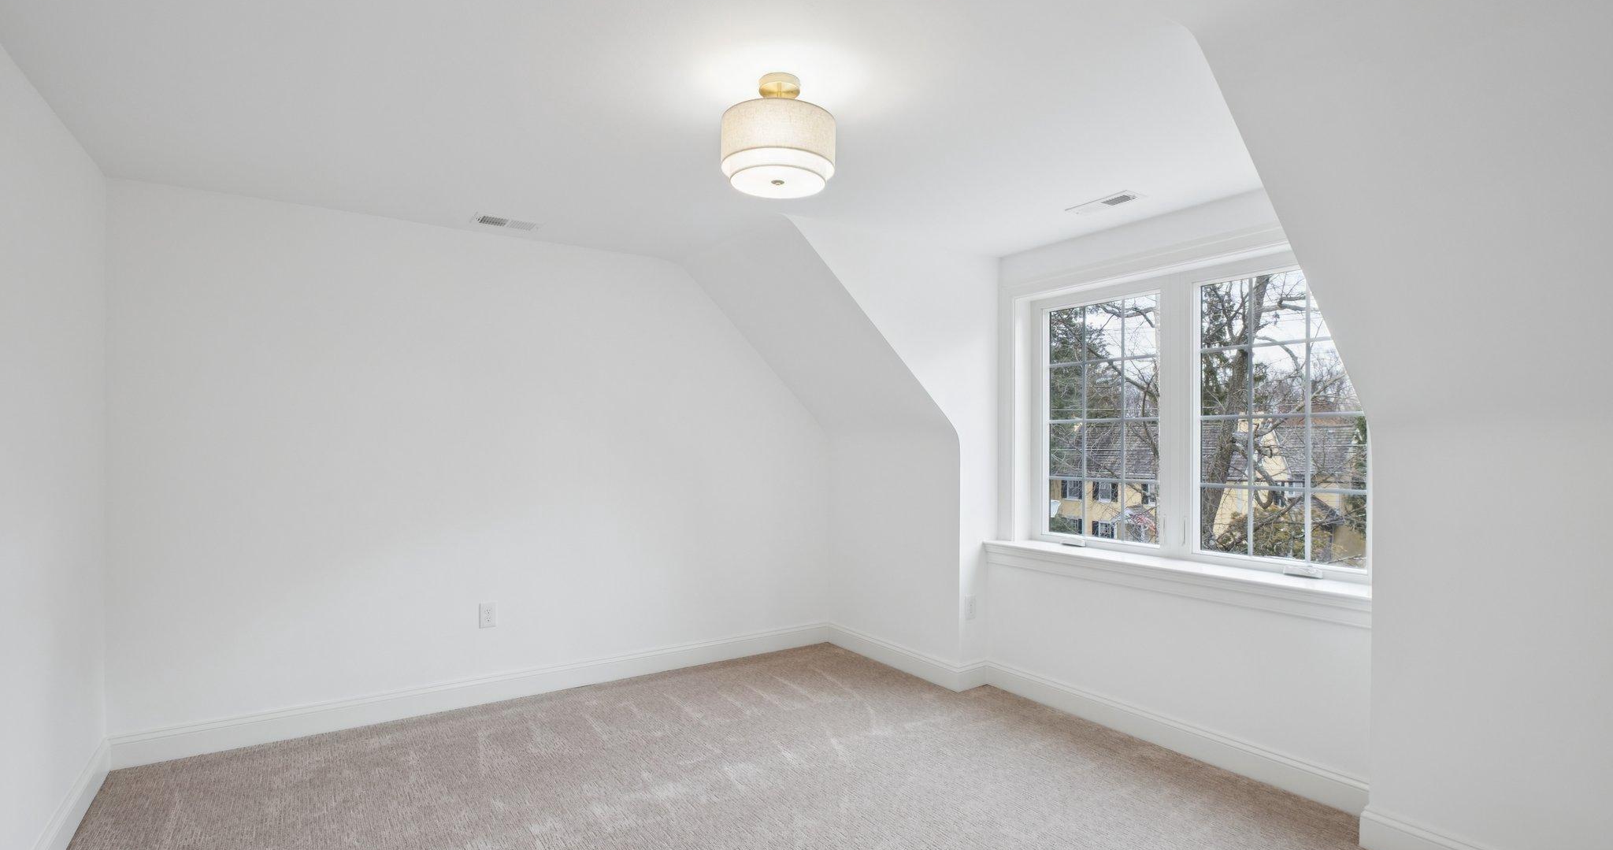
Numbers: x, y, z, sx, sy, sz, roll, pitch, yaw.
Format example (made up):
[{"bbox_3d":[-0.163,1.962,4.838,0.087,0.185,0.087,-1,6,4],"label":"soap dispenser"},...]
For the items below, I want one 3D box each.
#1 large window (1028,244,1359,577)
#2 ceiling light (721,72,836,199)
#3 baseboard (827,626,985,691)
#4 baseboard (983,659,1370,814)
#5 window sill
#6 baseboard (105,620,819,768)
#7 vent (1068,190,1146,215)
[{"bbox_3d":[1.699,-0.043,3.256,0.090,1.302,1.632,1,-2,-34],"label":"large window"},{"bbox_3d":[-0.079,-0.840,2.081,0.333,0.303,0.333,0,-2,0],"label":"ceiling light"},{"bbox_3d":[0.549,1.347,4.280,0.230,0.129,1.184,1,-2,-34],"label":"baseboard"},{"bbox_3d":[1.465,1.311,3.141,0.020,0.131,1.754,1,-2,-34],"label":"baseboard"},{"bbox_3d":[1.535,0.668,3.191,0.282,0.105,1.763,1,-2,-34],"label":"window sill"},{"bbox_3d":[-1.313,1.332,3.765,3.450,0.128,0.020,1,-2,-34],"label":"baseboard"},{"bbox_3d":[1.270,-0.931,3.041,0.147,0.015,0.301,1,-2,-34],"label":"vent"}]

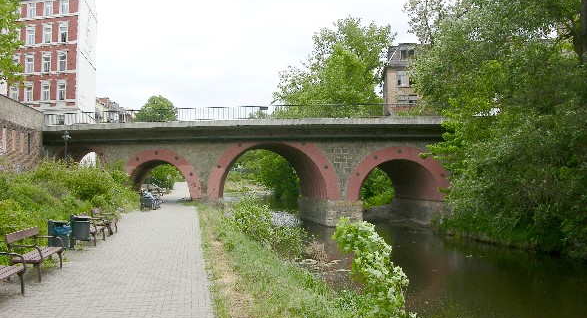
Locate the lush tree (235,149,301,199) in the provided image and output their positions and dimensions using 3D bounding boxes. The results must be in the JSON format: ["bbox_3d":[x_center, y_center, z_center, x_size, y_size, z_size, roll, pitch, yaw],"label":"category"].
[{"bbox_3d":[-2.700,1.200,80.000,11.000,9.000,10.000,1,-3,0],"label":"lush tree"}]

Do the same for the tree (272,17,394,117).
[{"bbox_3d":[4.600,-5.000,70.000,14.500,20.000,13.500,1,-3,0],"label":"tree"}]

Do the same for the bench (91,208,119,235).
[{"bbox_3d":[-6.420,2.100,20.300,0.640,0.840,1.750,2,-3,-10],"label":"bench"}]

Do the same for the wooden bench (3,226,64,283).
[{"bbox_3d":[-4.860,1.766,11.250,0.640,0.830,1.800,2,-3,-10],"label":"wooden bench"}]

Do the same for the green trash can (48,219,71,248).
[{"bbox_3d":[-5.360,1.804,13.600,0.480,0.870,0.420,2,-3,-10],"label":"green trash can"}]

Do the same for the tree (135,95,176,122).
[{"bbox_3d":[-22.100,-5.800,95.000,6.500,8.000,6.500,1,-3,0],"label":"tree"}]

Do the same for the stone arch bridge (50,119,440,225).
[{"bbox_3d":[-3.100,1.050,51.000,33.500,8.100,12.000,1,-3,10],"label":"stone arch bridge"}]

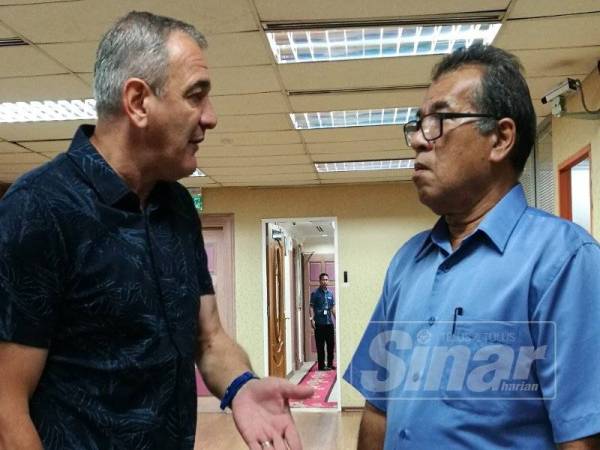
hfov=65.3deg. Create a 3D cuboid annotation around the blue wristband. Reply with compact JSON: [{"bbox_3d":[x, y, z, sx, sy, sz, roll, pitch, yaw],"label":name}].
[{"bbox_3d":[-0.089,0.254,0.710,0.018,0.070,0.056,36,-24,40],"label":"blue wristband"}]

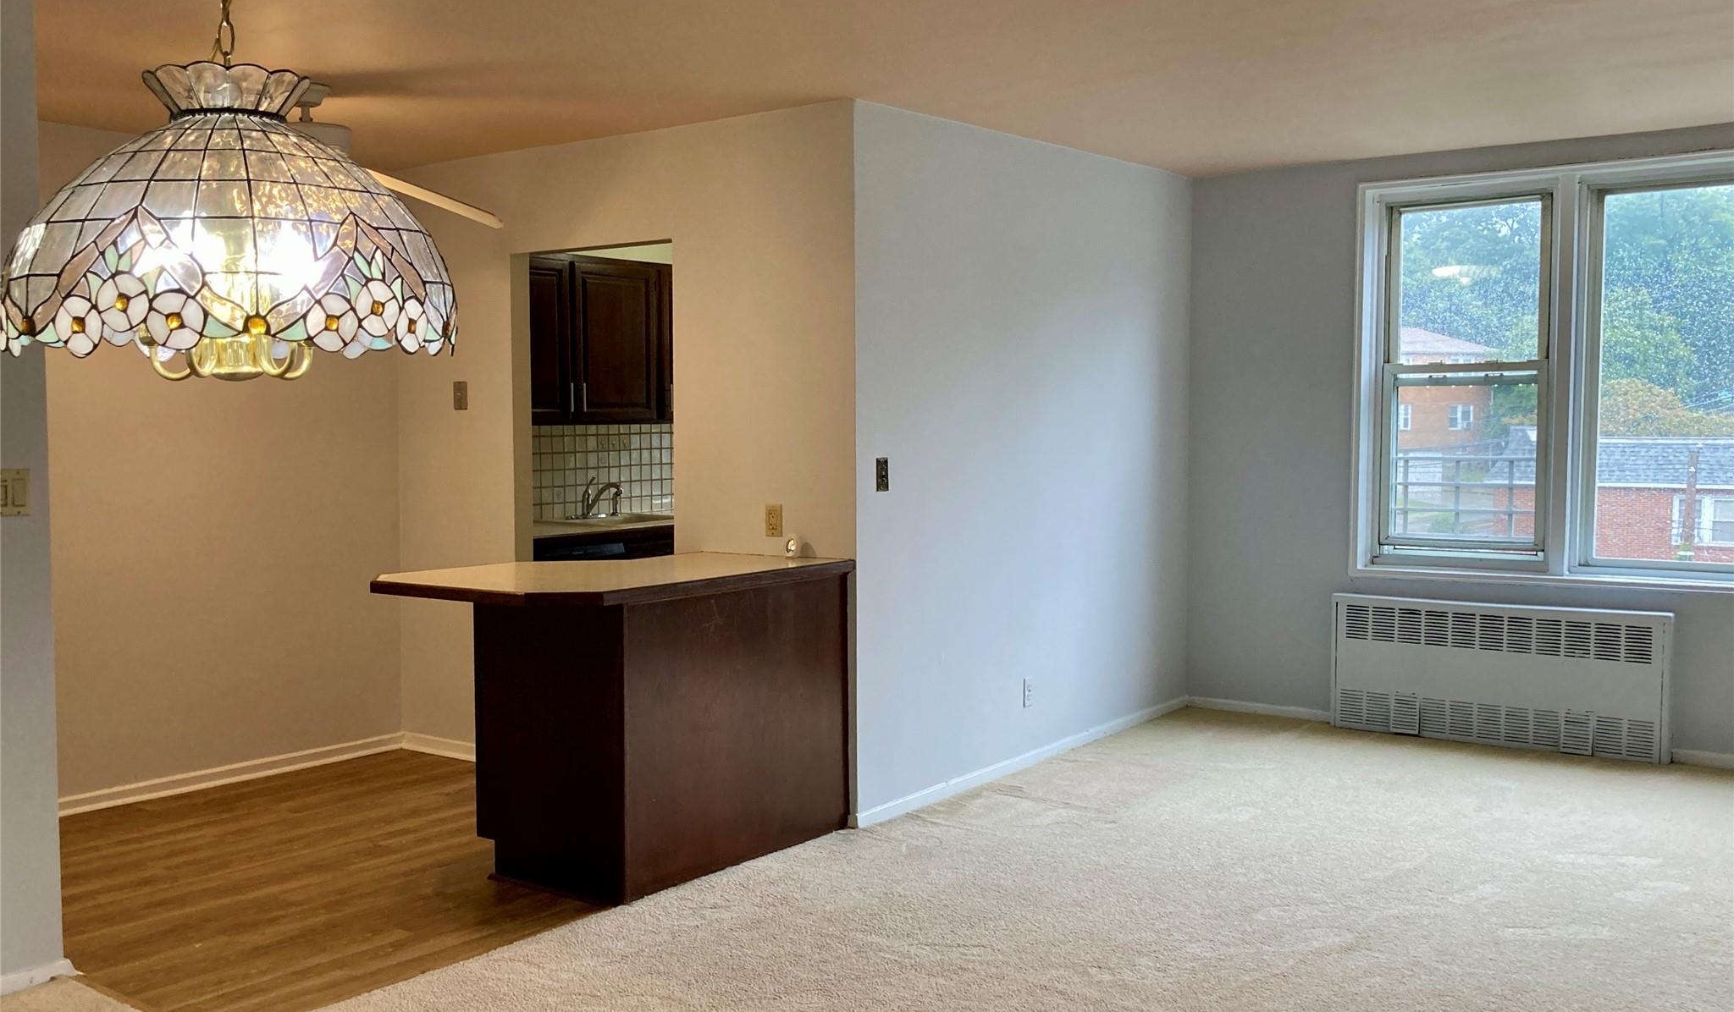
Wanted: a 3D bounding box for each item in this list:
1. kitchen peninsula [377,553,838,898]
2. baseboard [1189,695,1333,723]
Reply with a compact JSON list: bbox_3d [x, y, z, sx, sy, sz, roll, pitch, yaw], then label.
[{"bbox_3d":[-0.805,0.656,4.527,0.923,0.901,1.319,2,3,37],"label":"kitchen peninsula"},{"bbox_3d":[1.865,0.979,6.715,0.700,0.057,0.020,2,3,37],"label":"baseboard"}]

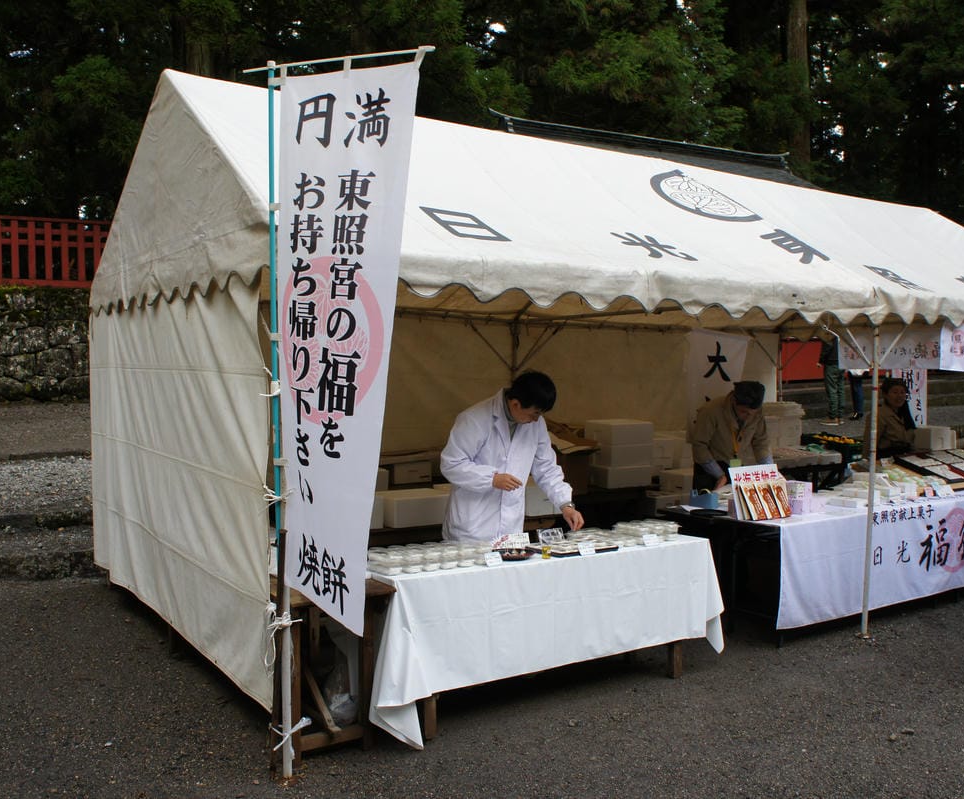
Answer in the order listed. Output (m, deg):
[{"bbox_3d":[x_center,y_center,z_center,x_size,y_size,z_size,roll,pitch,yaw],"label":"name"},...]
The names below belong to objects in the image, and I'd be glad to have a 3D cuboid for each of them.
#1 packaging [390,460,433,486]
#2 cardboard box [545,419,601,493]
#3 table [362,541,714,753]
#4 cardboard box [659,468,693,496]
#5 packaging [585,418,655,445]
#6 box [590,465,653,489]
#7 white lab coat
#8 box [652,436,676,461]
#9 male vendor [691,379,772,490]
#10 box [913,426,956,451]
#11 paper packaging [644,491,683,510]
[{"bbox_3d":[-0.471,0.480,5.951,0.270,0.150,0.190,-2,3,-30],"label":"packaging"},{"bbox_3d":[0.707,0.474,7.356,0.450,0.520,0.400,-1,4,-33],"label":"cardboard box"},{"bbox_3d":[0.329,1.102,4.545,1.860,0.710,0.530,-2,3,-29],"label":"table"},{"bbox_3d":[1.568,0.644,7.150,0.190,0.150,0.250,-2,3,-32],"label":"cardboard box"},{"bbox_3d":[1.251,0.305,8.135,0.484,0.191,0.355,-1,4,-33],"label":"packaging"},{"bbox_3d":[1.215,0.672,8.074,0.485,0.178,0.345,-1,4,-33],"label":"box"},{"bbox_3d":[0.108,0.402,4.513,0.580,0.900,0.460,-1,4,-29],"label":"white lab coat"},{"bbox_3d":[1.468,0.389,7.147,0.190,0.150,0.250,-2,3,-32],"label":"box"},{"bbox_3d":[1.675,0.601,6.060,0.530,1.380,0.500,0,4,-20],"label":"male vendor"},{"bbox_3d":[3.754,0.330,7.477,0.316,0.160,0.148,-1,4,-33],"label":"box"},{"bbox_3d":[1.398,0.808,6.958,0.280,0.150,0.220,-2,3,-30],"label":"paper packaging"}]

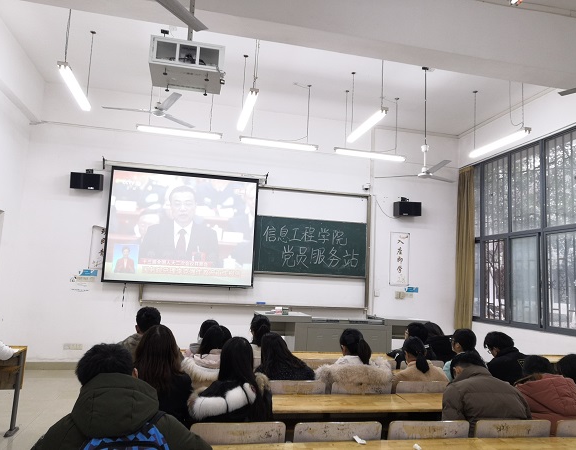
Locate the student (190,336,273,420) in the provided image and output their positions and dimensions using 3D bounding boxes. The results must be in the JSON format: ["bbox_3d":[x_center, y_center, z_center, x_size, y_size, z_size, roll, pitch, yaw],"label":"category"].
[{"bbox_3d":[-0.351,1.258,2.664,0.490,1.240,0.620,5,-7,-12],"label":"student"}]

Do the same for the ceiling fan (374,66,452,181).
[{"bbox_3d":[1.873,-1.408,6.433,1.300,1.558,1.300,5,-7,-12],"label":"ceiling fan"}]

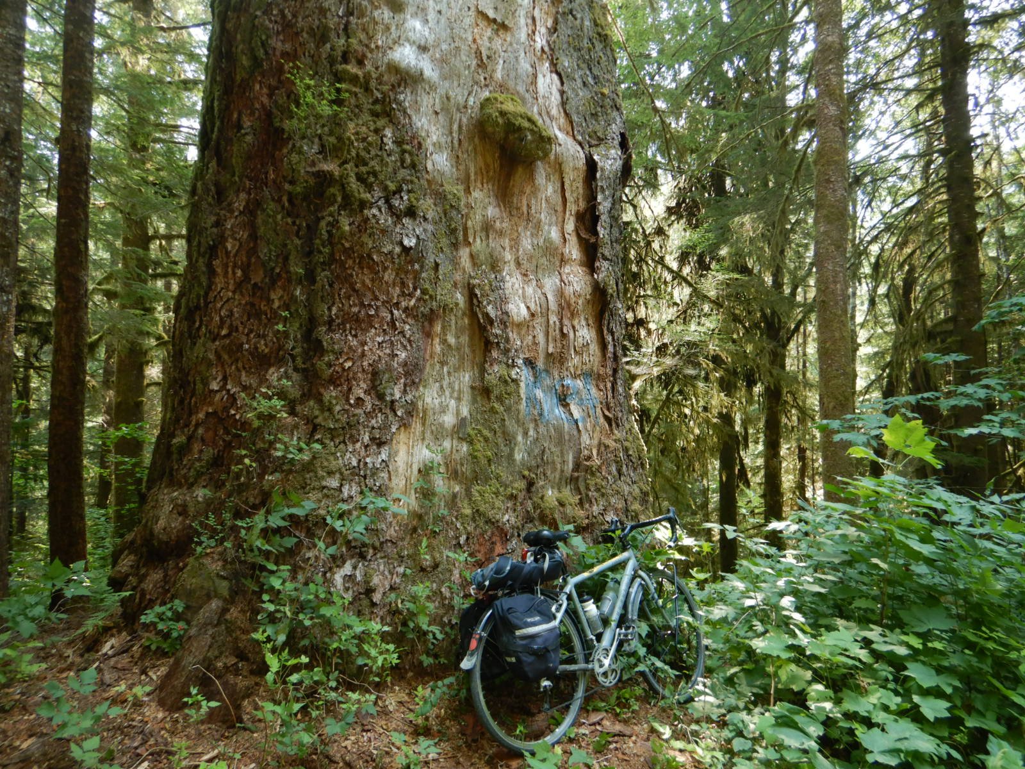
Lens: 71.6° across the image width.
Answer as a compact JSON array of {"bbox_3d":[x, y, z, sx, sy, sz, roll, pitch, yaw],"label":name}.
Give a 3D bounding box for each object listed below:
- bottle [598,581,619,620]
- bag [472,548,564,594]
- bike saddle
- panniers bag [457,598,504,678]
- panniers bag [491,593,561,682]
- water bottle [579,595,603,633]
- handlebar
[{"bbox_3d":[0.494,1.085,3.607,0.074,0.200,0.074,-22,-60,45],"label":"bottle"},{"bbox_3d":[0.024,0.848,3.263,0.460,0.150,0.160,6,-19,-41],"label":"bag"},{"bbox_3d":[0.190,0.741,3.453,0.270,0.075,0.150,6,-19,-41],"label":"bike saddle"},{"bbox_3d":[-0.096,1.143,3.221,0.260,0.355,0.140,6,-19,-41],"label":"panniers bag"},{"bbox_3d":[0.067,1.078,3.043,0.260,0.355,0.140,6,-19,-41],"label":"panniers bag"},{"bbox_3d":[0.388,1.132,3.493,0.074,0.200,0.074,-17,-3,-44],"label":"water bottle"},{"bbox_3d":[0.688,0.803,3.887,0.160,0.205,0.440,6,-19,-41],"label":"handlebar"}]

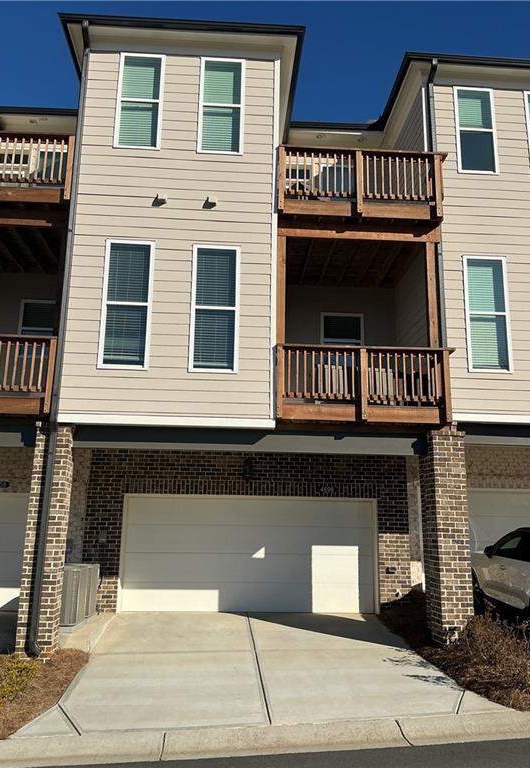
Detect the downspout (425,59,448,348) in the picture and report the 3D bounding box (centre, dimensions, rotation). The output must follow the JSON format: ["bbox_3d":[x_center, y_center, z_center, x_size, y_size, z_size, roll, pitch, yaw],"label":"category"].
[{"bbox_3d":[2.905,-2.844,10.289,0.120,5.400,0.340,2,-12,-3],"label":"downspout"}]

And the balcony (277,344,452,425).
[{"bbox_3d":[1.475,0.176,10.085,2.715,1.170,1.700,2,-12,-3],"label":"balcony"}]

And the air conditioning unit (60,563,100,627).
[{"bbox_3d":[-3.251,3.440,10.345,0.650,0.904,1.550,2,-12,-3],"label":"air conditioning unit"}]

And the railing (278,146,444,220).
[{"bbox_3d":[1.585,-3.189,10.144,2.755,1.210,0.380,2,-12,-3],"label":"railing"}]

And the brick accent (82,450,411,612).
[{"bbox_3d":[-0.267,2.812,11.908,6.123,2.964,0.250,2,-12,-3],"label":"brick accent"}]

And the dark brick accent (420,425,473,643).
[{"bbox_3d":[2.822,2.286,9.579,0.489,3.205,0.490,2,-12,-3],"label":"dark brick accent"}]

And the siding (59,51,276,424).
[{"bbox_3d":[-1.442,-2.485,10.177,3.316,6.481,0.250,2,-12,-3],"label":"siding"}]

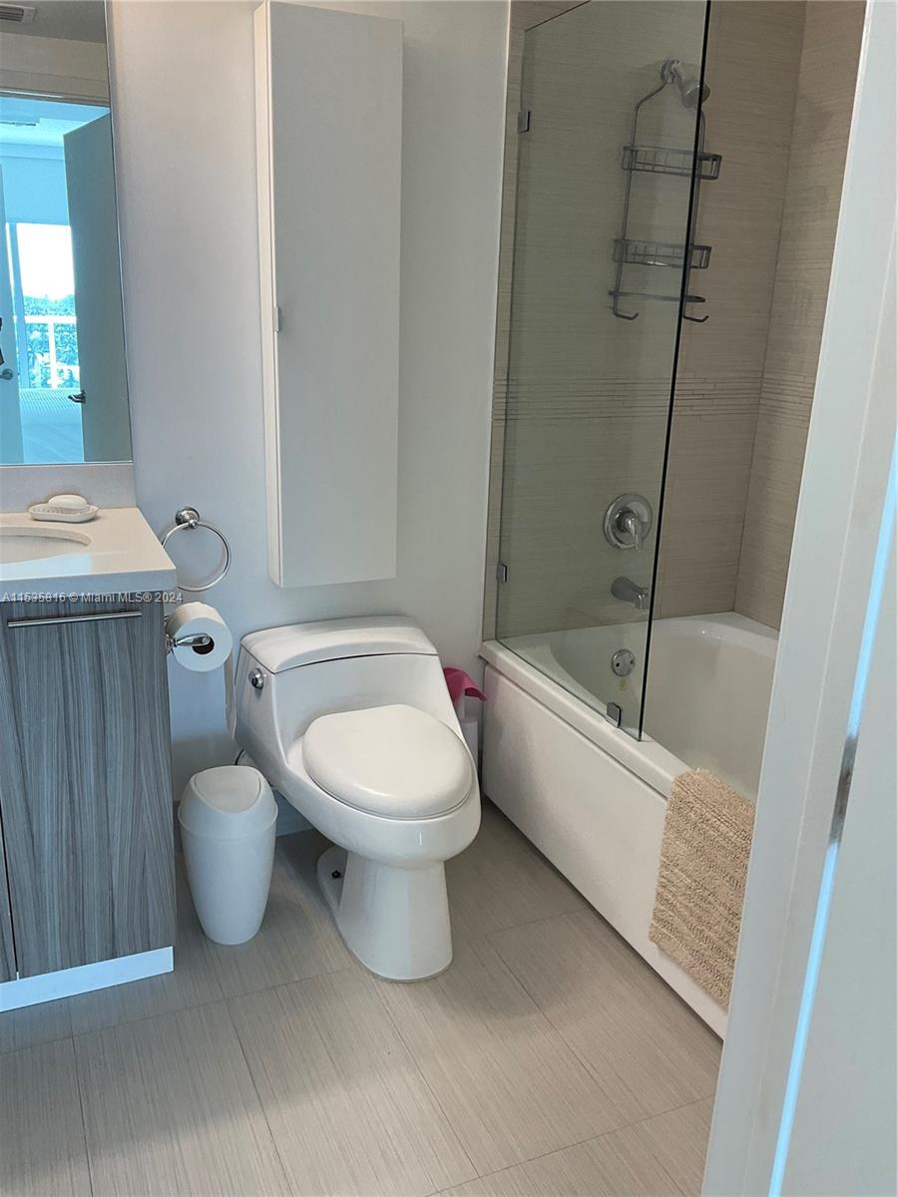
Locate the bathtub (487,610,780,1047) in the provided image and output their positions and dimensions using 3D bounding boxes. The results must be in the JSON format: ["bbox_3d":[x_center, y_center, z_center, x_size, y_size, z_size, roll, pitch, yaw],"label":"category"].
[{"bbox_3d":[0.806,0.526,2.423,0.905,0.490,1.530,-6,18,-23],"label":"bathtub"}]

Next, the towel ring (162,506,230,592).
[{"bbox_3d":[-0.607,-0.117,2.402,0.166,0.197,0.075,-6,18,-23],"label":"towel ring"}]

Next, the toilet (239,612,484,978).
[{"bbox_3d":[-0.172,0.444,2.398,0.520,0.605,0.710,-6,18,-23],"label":"toilet"}]

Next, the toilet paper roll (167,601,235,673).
[{"bbox_3d":[-0.505,0.079,2.018,0.117,0.117,0.105,-6,18,-23],"label":"toilet paper roll"}]

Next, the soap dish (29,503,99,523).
[{"bbox_3d":[-0.844,-0.186,2.207,0.148,0.028,0.108,-2,17,-14],"label":"soap dish"}]

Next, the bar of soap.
[{"bbox_3d":[-0.838,-0.212,2.204,0.085,0.031,0.056,-2,17,-14],"label":"bar of soap"}]

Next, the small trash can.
[{"bbox_3d":[-0.498,0.575,2.284,0.220,0.400,0.220,2,17,0],"label":"small trash can"}]

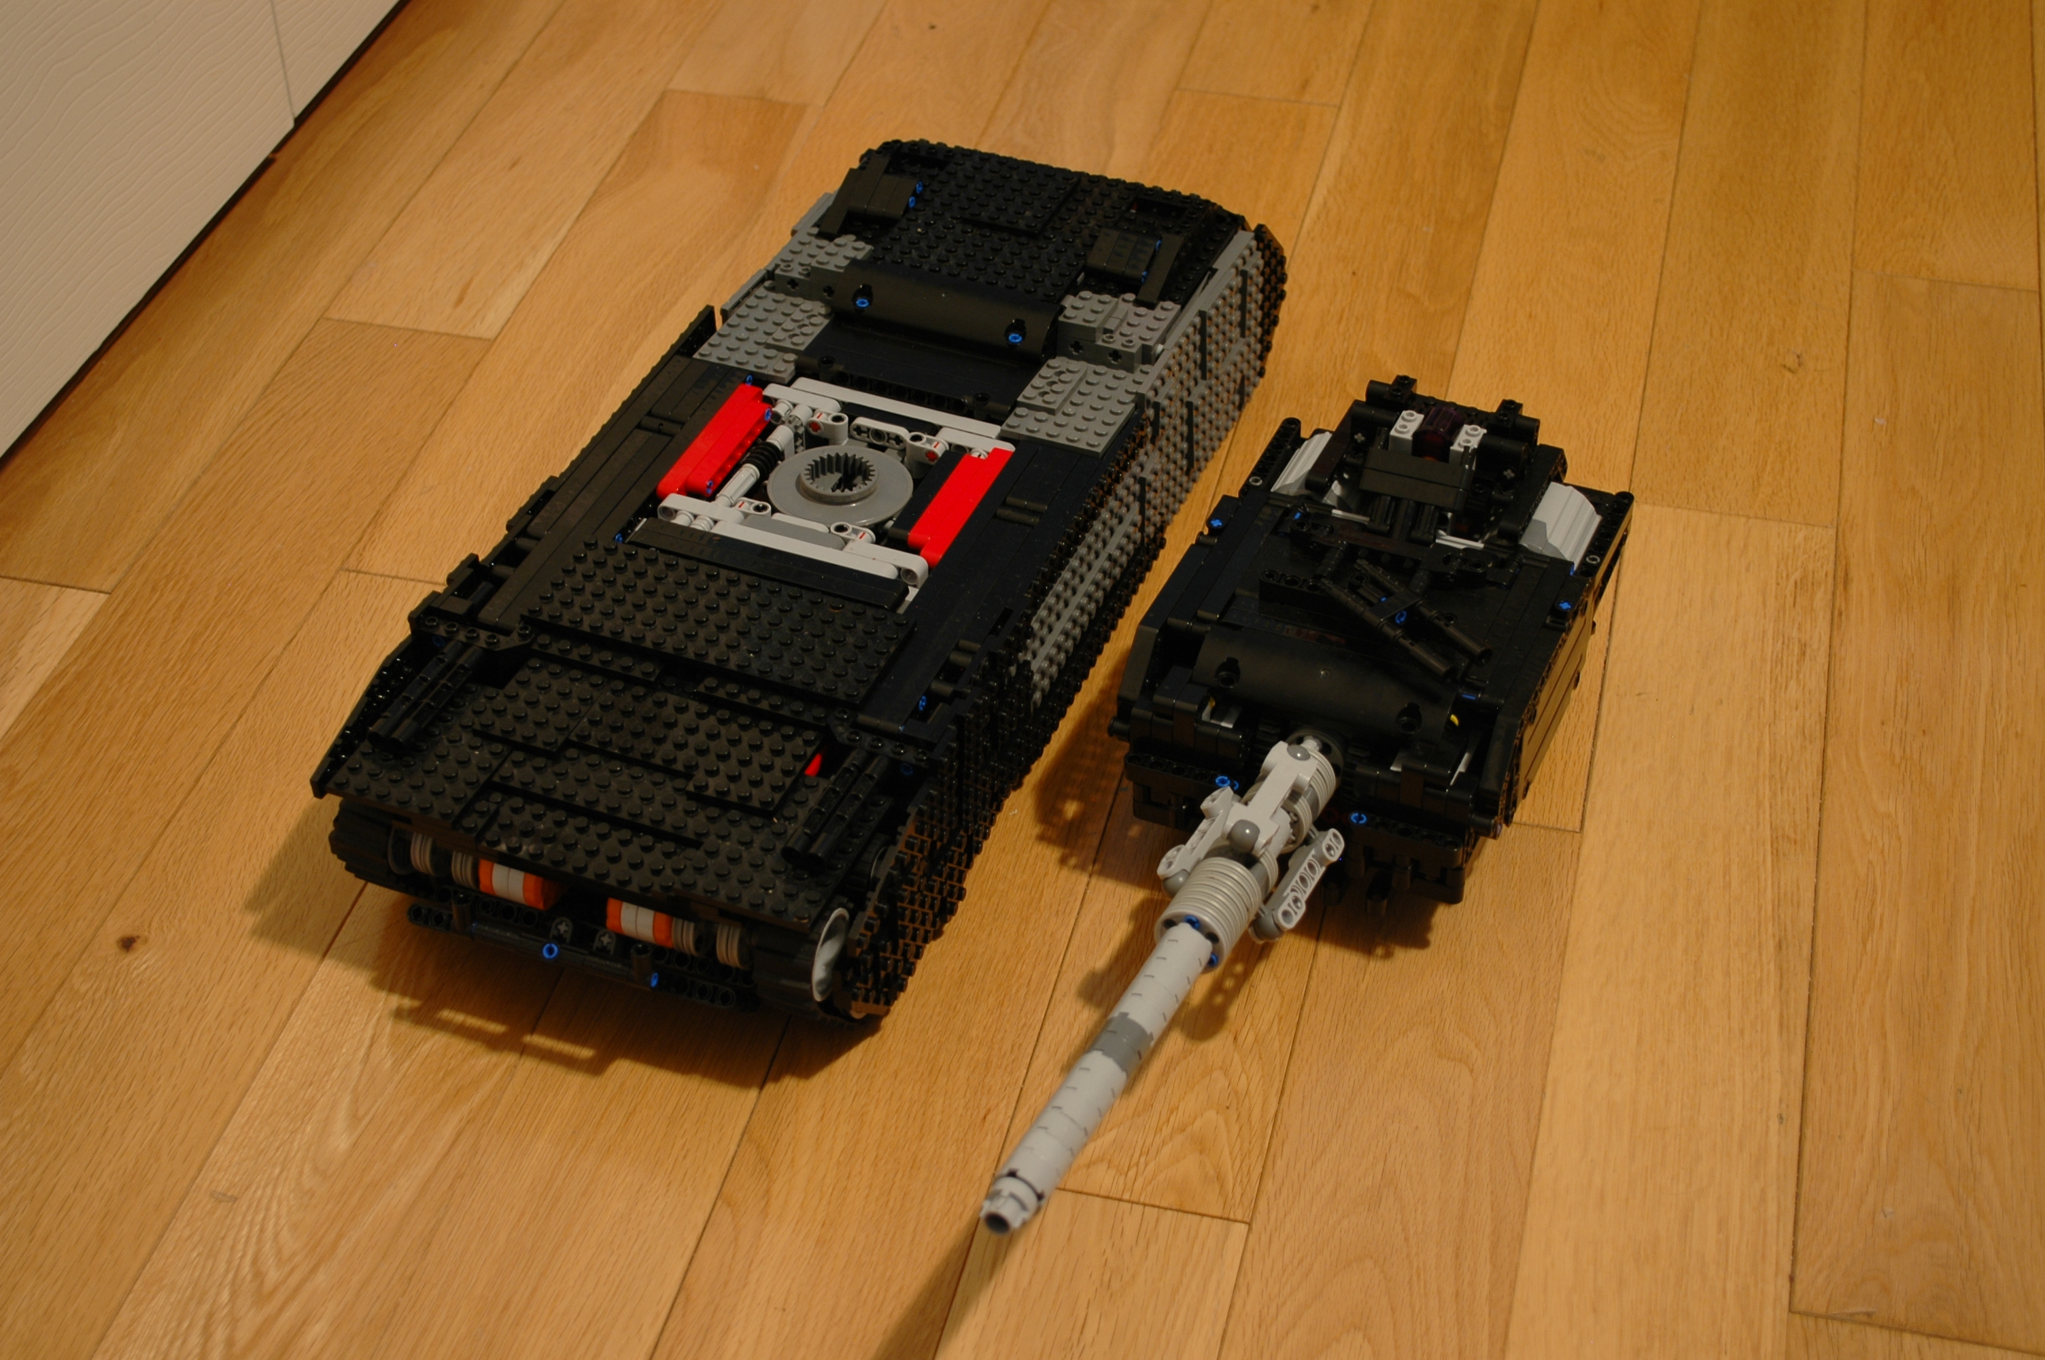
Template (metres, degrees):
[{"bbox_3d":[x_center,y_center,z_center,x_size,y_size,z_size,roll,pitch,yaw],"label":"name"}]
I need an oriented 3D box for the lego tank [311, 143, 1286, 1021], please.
[{"bbox_3d":[-0.060,-0.061,1.111,0.190,0.100,0.452,14,43,17],"label":"lego tank"}]

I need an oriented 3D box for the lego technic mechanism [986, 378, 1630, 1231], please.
[{"bbox_3d":[0.081,0.050,0.969,0.136,0.108,0.447,14,43,17],"label":"lego technic mechanism"}]

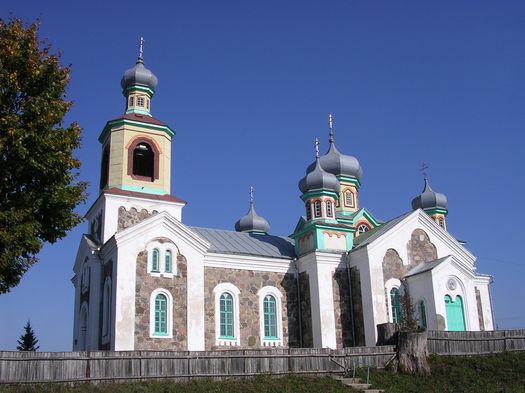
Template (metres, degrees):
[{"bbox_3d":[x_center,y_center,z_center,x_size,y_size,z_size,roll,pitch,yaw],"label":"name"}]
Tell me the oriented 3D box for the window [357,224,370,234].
[{"bbox_3d":[7.919,2.550,44.667,1.208,1.103,0.178,8,-21,-27],"label":"window"}]

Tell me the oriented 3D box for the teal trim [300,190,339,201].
[{"bbox_3d":[4.407,0.230,43.939,2.745,0.468,2.745,7,-19,-26],"label":"teal trim"}]

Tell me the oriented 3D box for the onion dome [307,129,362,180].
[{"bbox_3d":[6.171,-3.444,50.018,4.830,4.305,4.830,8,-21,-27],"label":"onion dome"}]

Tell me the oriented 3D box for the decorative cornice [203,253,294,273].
[{"bbox_3d":[-0.809,4.418,38.197,7.350,0.998,0.420,8,-21,-27],"label":"decorative cornice"}]

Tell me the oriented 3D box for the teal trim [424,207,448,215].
[{"bbox_3d":[13.511,1.311,46.028,2.730,0.441,2.730,8,-21,-27],"label":"teal trim"}]

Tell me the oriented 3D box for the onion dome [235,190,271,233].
[{"bbox_3d":[-0.903,1.528,55.714,3.136,4.500,3.136,-2,-17,-1],"label":"onion dome"}]

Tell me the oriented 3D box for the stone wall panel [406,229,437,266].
[{"bbox_3d":[11.633,3.768,42.001,2.790,2.790,0.252,7,-19,-26],"label":"stone wall panel"}]

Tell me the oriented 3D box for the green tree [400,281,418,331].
[{"bbox_3d":[8.168,6.279,32.000,1.050,3.100,1.050,8,-21,-27],"label":"green tree"}]

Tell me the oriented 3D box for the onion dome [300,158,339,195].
[{"bbox_3d":[4.349,-1.488,44.474,3.060,2.970,3.060,7,-19,-26],"label":"onion dome"}]

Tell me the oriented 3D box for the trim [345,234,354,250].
[{"bbox_3d":[6.041,3.090,39.679,0.599,1.365,0.158,8,-21,-27],"label":"trim"}]

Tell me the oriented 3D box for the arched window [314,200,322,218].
[{"bbox_3d":[4.112,0.922,42.646,0.522,1.278,0.135,-7,-18,16],"label":"arched window"}]

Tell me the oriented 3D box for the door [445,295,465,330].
[{"bbox_3d":[11.824,7.316,35.519,1.544,2.520,0.210,8,-21,-27],"label":"door"}]

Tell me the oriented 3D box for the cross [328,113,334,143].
[{"bbox_3d":[6.083,-6.125,50.936,0.137,2.888,0.998,8,-21,-27],"label":"cross"}]

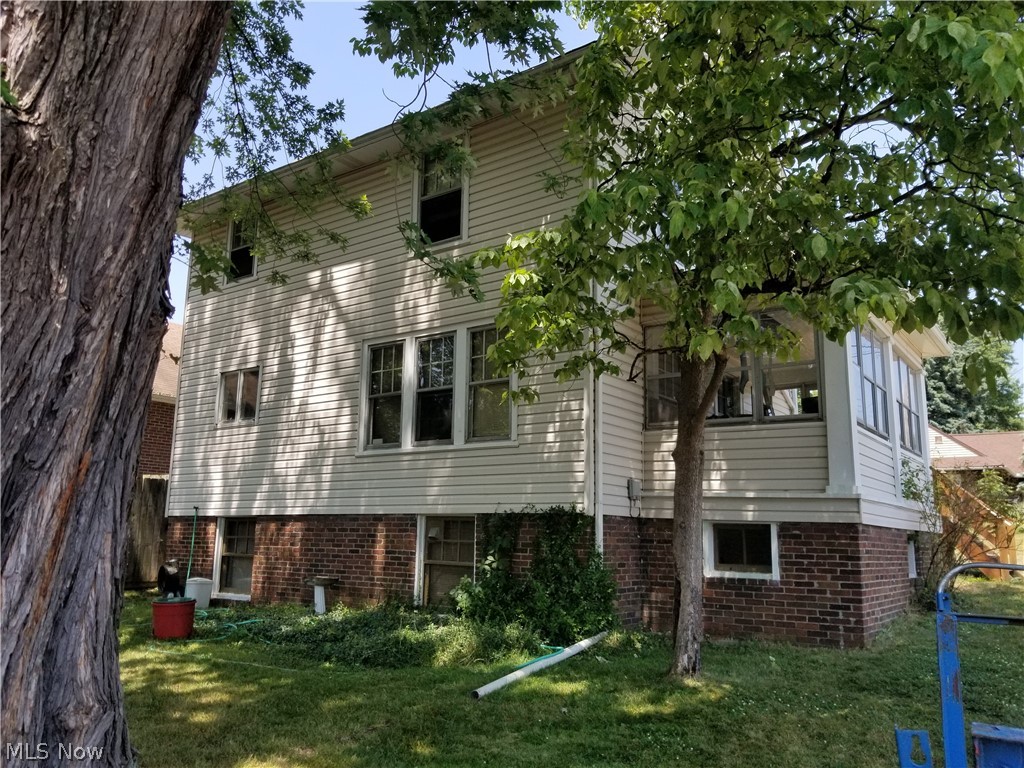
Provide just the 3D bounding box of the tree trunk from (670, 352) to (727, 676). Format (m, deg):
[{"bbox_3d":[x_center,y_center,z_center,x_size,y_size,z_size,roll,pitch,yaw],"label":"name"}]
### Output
[{"bbox_3d":[1.644,1.087,6.918,0.440,2.850,0.380,-2,-11,13],"label":"tree trunk"}]

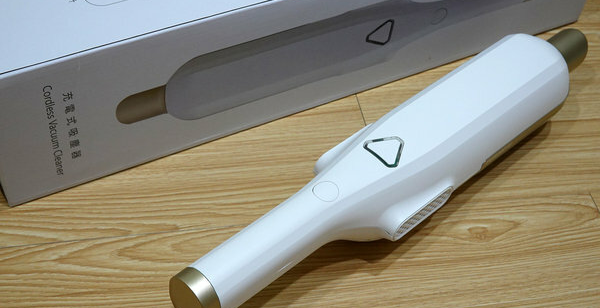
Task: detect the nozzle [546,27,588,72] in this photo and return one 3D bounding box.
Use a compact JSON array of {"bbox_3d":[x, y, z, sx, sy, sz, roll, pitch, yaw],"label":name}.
[{"bbox_3d":[0.230,-0.087,0.795,0.042,0.034,0.034,-31,55,-34],"label":"nozzle"}]

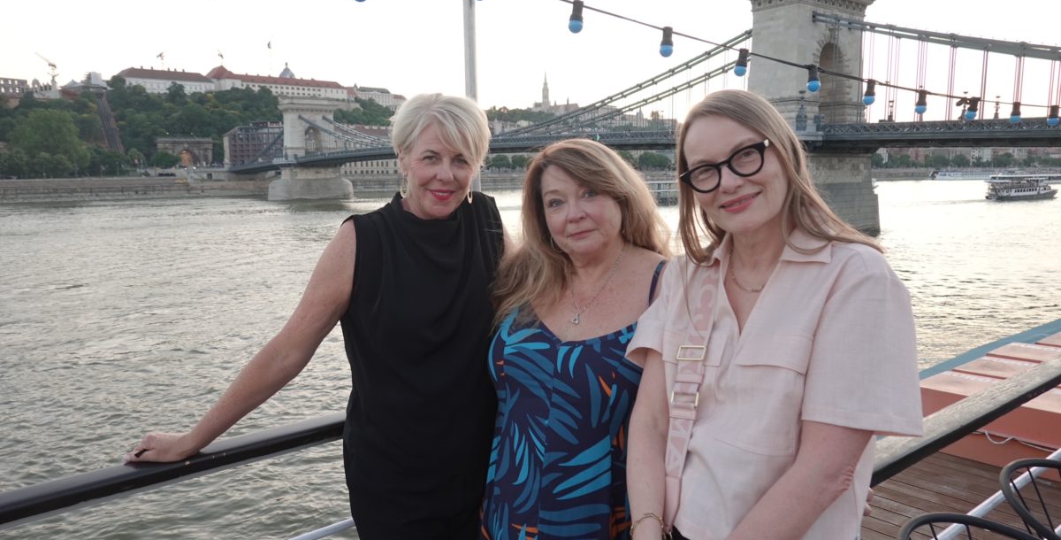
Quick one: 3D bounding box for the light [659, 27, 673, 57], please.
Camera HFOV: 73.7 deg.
[{"bbox_3d":[0.432,-0.723,2.245,0.042,0.092,0.042,2,8,0],"label":"light"}]

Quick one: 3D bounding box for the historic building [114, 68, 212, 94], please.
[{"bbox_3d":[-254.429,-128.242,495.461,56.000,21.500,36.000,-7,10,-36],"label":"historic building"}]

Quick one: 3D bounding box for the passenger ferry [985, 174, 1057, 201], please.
[{"bbox_3d":[137.482,-22.872,196.970,22.500,6.500,5.300,-3,9,-17],"label":"passenger ferry"}]

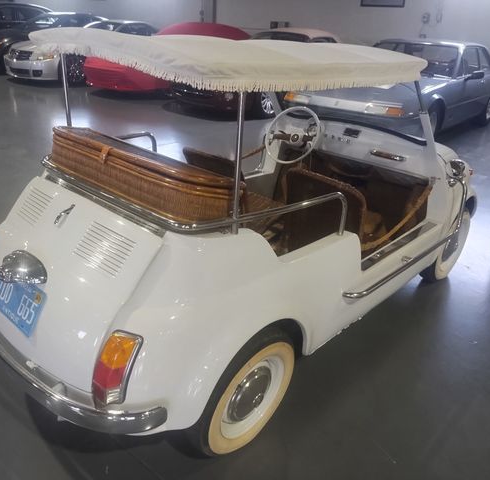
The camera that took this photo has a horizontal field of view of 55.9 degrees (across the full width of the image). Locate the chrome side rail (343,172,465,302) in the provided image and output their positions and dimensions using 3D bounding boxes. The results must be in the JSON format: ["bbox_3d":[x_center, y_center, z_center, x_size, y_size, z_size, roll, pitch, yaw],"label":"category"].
[{"bbox_3d":[0.802,-0.046,2.240,0.150,0.370,1.350,25,33,37],"label":"chrome side rail"}]

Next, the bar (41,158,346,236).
[{"bbox_3d":[-0.286,-0.201,1.898,1.200,0.190,0.745,25,33,37],"label":"bar"}]

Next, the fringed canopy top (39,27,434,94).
[{"bbox_3d":[-0.045,-0.757,1.883,1.240,0.150,1.270,25,33,37],"label":"fringed canopy top"}]

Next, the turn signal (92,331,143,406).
[{"bbox_3d":[-0.358,0.366,1.280,0.088,0.192,0.075,20,13,22],"label":"turn signal"}]

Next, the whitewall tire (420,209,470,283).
[{"bbox_3d":[1.270,0.025,2.936,0.135,0.510,0.510,25,33,37],"label":"whitewall tire"}]

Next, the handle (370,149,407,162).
[{"bbox_3d":[0.763,-0.455,2.497,0.220,0.035,0.040,24,32,37],"label":"handle"}]

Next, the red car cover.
[{"bbox_3d":[-1.164,-3.847,9.576,1.920,1.220,4.500,24,33,36],"label":"red car cover"}]

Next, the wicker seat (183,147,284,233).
[{"bbox_3d":[-0.059,-0.260,2.605,0.460,0.540,0.500,24,32,37],"label":"wicker seat"}]

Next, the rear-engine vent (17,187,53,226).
[{"bbox_3d":[-0.787,-0.131,1.728,0.200,0.125,0.020,24,-9,43],"label":"rear-engine vent"}]

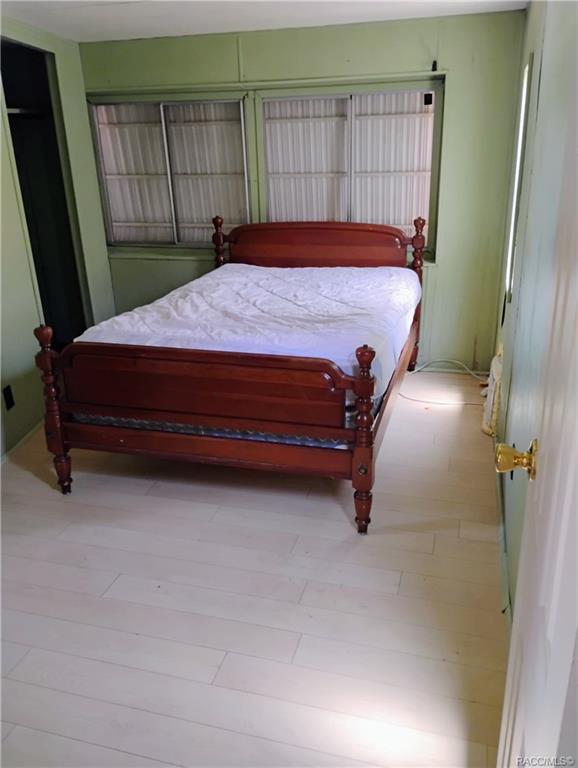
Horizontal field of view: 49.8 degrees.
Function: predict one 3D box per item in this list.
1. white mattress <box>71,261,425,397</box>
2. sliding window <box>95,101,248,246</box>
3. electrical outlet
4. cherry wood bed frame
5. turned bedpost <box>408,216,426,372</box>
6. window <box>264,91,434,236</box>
[{"bbox_3d":[-0.094,-0.358,3.378,1.370,0.240,1.890,5,21,16],"label":"white mattress"},{"bbox_3d":[-0.806,-1.441,4.343,1.095,0.961,0.070,3,21,13],"label":"sliding window"},{"bbox_3d":[-1.488,0.074,3.314,0.012,0.116,0.072,4,21,14],"label":"electrical outlet"},{"bbox_3d":[-0.098,-0.272,3.406,1.456,1.030,2.065,5,21,16],"label":"cherry wood bed frame"},{"bbox_3d":[0.835,-0.562,4.111,0.087,1.030,0.087,5,21,16],"label":"turned bedpost"},{"bbox_3d":[0.375,-1.351,4.005,1.060,0.940,0.080,4,21,14],"label":"window"}]

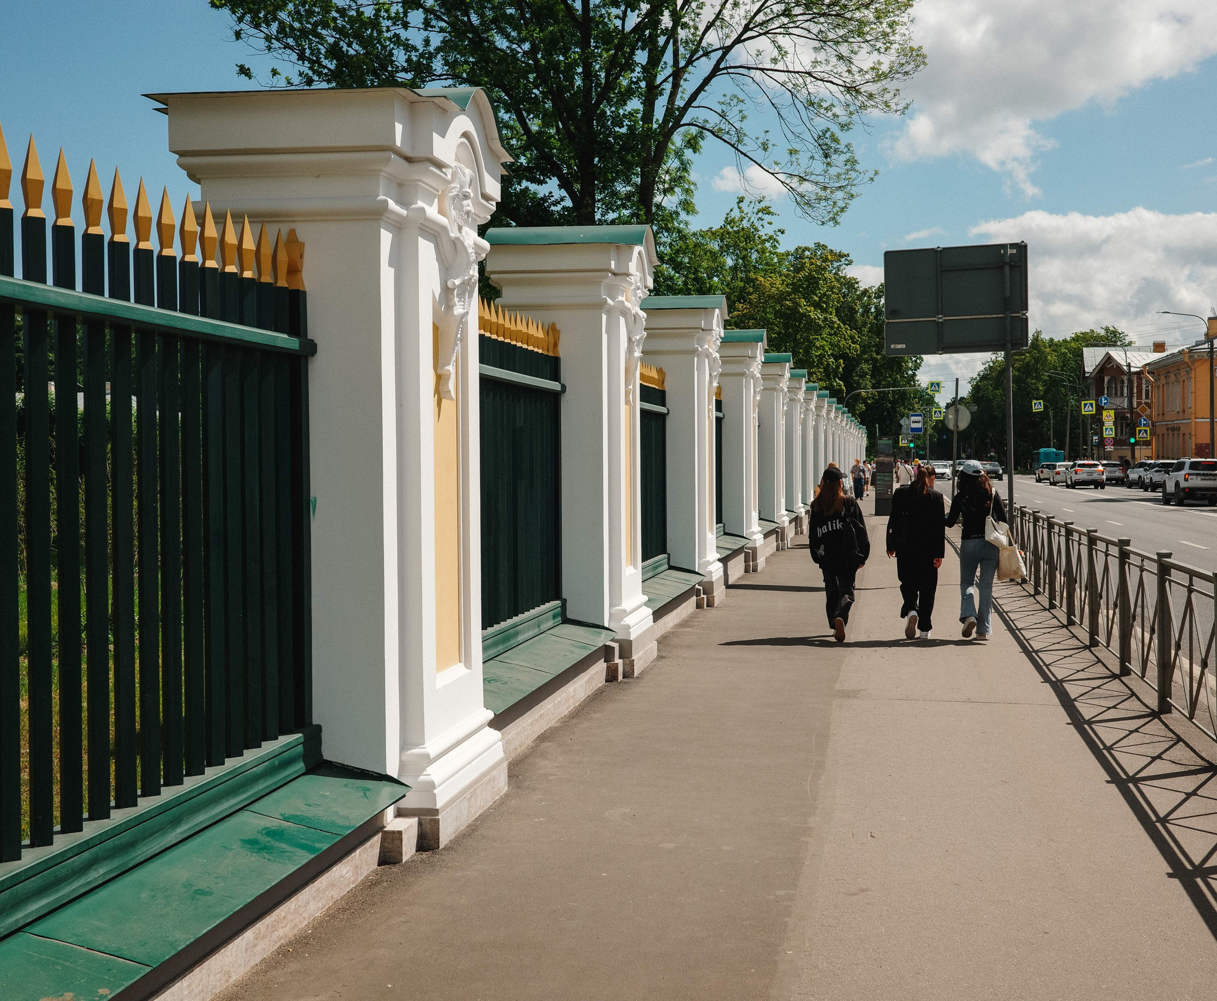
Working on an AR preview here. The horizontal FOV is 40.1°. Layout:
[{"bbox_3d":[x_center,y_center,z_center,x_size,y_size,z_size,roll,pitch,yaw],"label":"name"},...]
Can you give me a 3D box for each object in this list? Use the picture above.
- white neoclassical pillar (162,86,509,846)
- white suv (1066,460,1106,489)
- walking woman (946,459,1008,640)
[{"bbox_3d":[-1.200,-0.225,8.013,1.340,3.440,1.800,0,1,9],"label":"white neoclassical pillar"},{"bbox_3d":[28.697,-1.534,100.193,1.840,1.670,4.450,0,1,10],"label":"white suv"},{"bbox_3d":[3.527,0.471,15.950,0.566,1.726,0.500,0,1,10],"label":"walking woman"}]

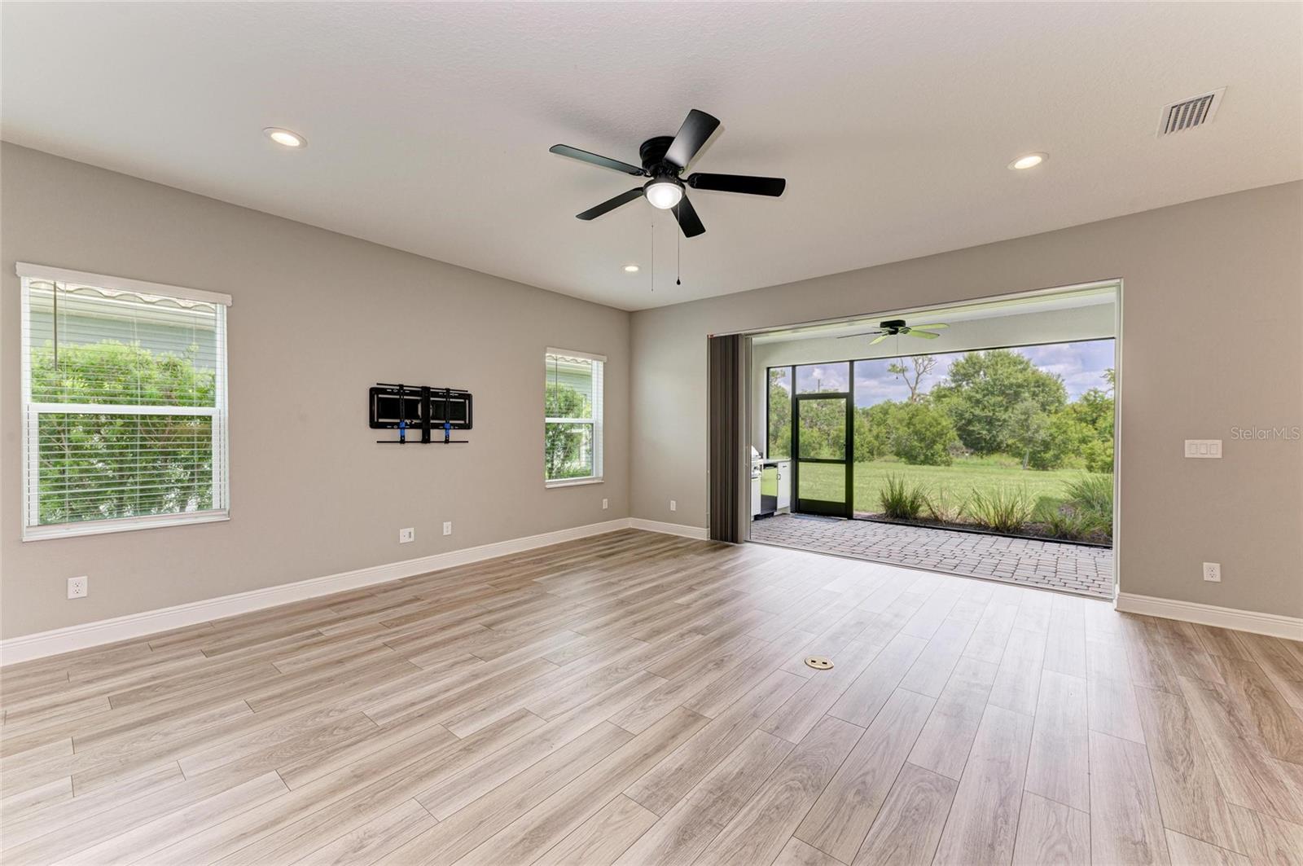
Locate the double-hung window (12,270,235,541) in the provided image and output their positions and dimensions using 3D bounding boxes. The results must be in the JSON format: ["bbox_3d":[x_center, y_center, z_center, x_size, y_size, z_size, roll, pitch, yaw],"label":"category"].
[{"bbox_3d":[-3.207,-0.178,3.154,0.075,1.525,0.920,0,0,40],"label":"double-hung window"}]

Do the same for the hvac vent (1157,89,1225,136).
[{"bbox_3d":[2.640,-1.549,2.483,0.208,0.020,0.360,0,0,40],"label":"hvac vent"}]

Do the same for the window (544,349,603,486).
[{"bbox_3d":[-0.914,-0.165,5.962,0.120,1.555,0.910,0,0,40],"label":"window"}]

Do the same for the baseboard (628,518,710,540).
[{"bbox_3d":[0.190,1.192,6.280,1.216,0.135,0.016,0,0,40],"label":"baseboard"}]

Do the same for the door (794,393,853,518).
[{"bbox_3d":[2.826,0.361,8.368,0.942,2.020,0.050,0,0,40],"label":"door"}]

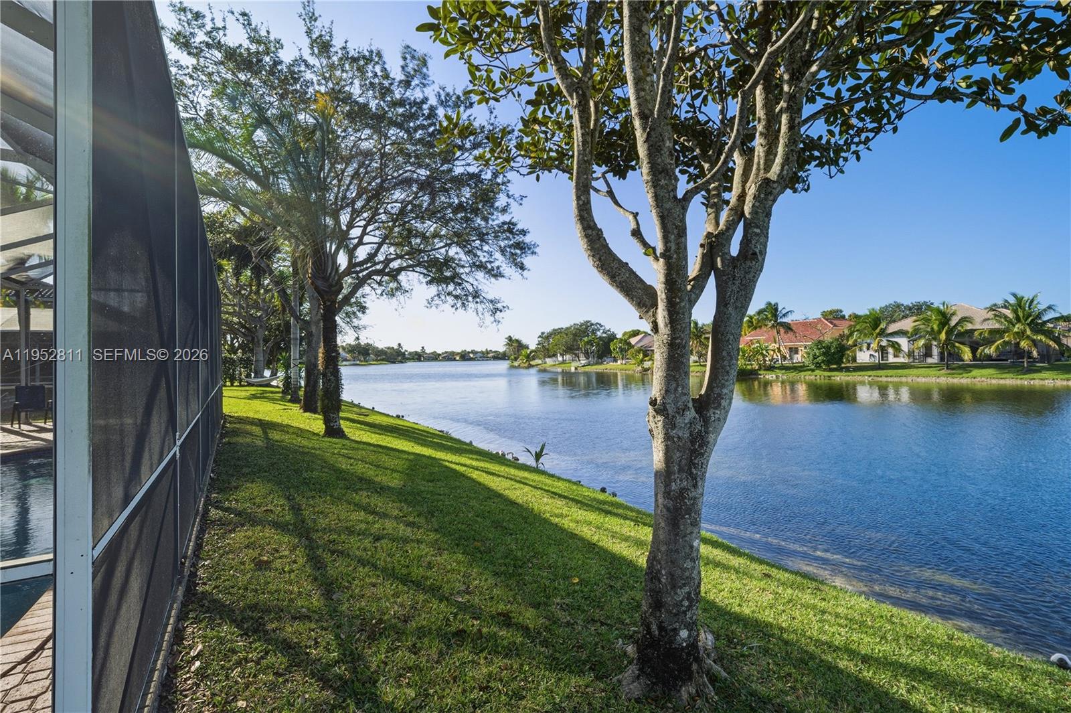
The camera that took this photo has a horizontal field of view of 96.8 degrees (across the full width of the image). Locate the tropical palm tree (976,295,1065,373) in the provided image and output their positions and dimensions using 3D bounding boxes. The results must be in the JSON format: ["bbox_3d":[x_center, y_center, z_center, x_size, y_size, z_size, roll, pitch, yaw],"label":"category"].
[{"bbox_3d":[46.580,-2.340,45.500,6.050,7.560,6.050,0,0,-44],"label":"tropical palm tree"}]

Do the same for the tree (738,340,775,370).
[{"bbox_3d":[28.610,-0.220,61.500,4.440,3.780,4.440,0,0,25],"label":"tree"}]

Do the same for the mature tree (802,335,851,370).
[{"bbox_3d":[34.440,-0.470,56.500,5.070,3.920,5.070,0,0,31],"label":"mature tree"}]

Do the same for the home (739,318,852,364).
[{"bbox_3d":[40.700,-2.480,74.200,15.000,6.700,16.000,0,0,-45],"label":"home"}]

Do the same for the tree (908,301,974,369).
[{"bbox_3d":[41.380,-2.110,48.500,5.280,6.950,5.280,0,0,40],"label":"tree"}]

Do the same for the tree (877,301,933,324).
[{"bbox_3d":[62.190,-4.230,80.000,9.500,10.260,9.500,0,0,38],"label":"tree"}]

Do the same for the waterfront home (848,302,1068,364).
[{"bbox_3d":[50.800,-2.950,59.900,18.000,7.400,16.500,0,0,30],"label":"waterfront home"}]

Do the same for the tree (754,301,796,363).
[{"bbox_3d":[32.890,-3.220,65.500,5.200,8.640,5.200,0,0,27],"label":"tree"}]

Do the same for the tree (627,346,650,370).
[{"bbox_3d":[15.620,0.190,72.500,3.470,3.570,3.470,0,0,12],"label":"tree"}]

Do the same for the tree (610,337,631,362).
[{"bbox_3d":[15.530,-1.190,87.000,4.030,4.820,4.030,0,0,10],"label":"tree"}]

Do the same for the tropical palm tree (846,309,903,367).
[{"bbox_3d":[37.300,-2.020,52.300,5.250,6.530,5.250,0,0,36],"label":"tropical palm tree"}]

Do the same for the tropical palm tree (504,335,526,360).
[{"bbox_3d":[-4.550,-1.820,115.000,6.240,6.670,6.240,0,0,-2],"label":"tropical palm tree"}]

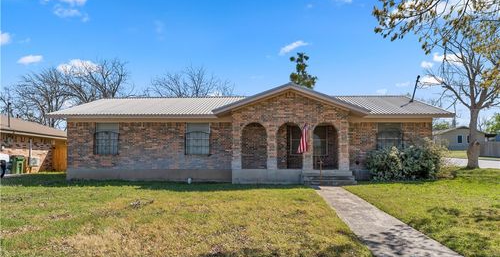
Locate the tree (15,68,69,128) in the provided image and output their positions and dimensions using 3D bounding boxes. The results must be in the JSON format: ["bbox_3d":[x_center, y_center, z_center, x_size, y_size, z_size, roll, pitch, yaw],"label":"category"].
[{"bbox_3d":[-19.400,-1.000,31.000,5.400,9.100,5.400,0,-2,2],"label":"tree"}]

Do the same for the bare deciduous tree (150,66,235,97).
[{"bbox_3d":[-5.600,-1.250,32.000,8.300,9.700,7.800,0,-2,2],"label":"bare deciduous tree"}]

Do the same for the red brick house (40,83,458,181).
[{"bbox_3d":[0.200,0.350,19.200,17.700,4.400,10.700,0,-2,2],"label":"red brick house"}]

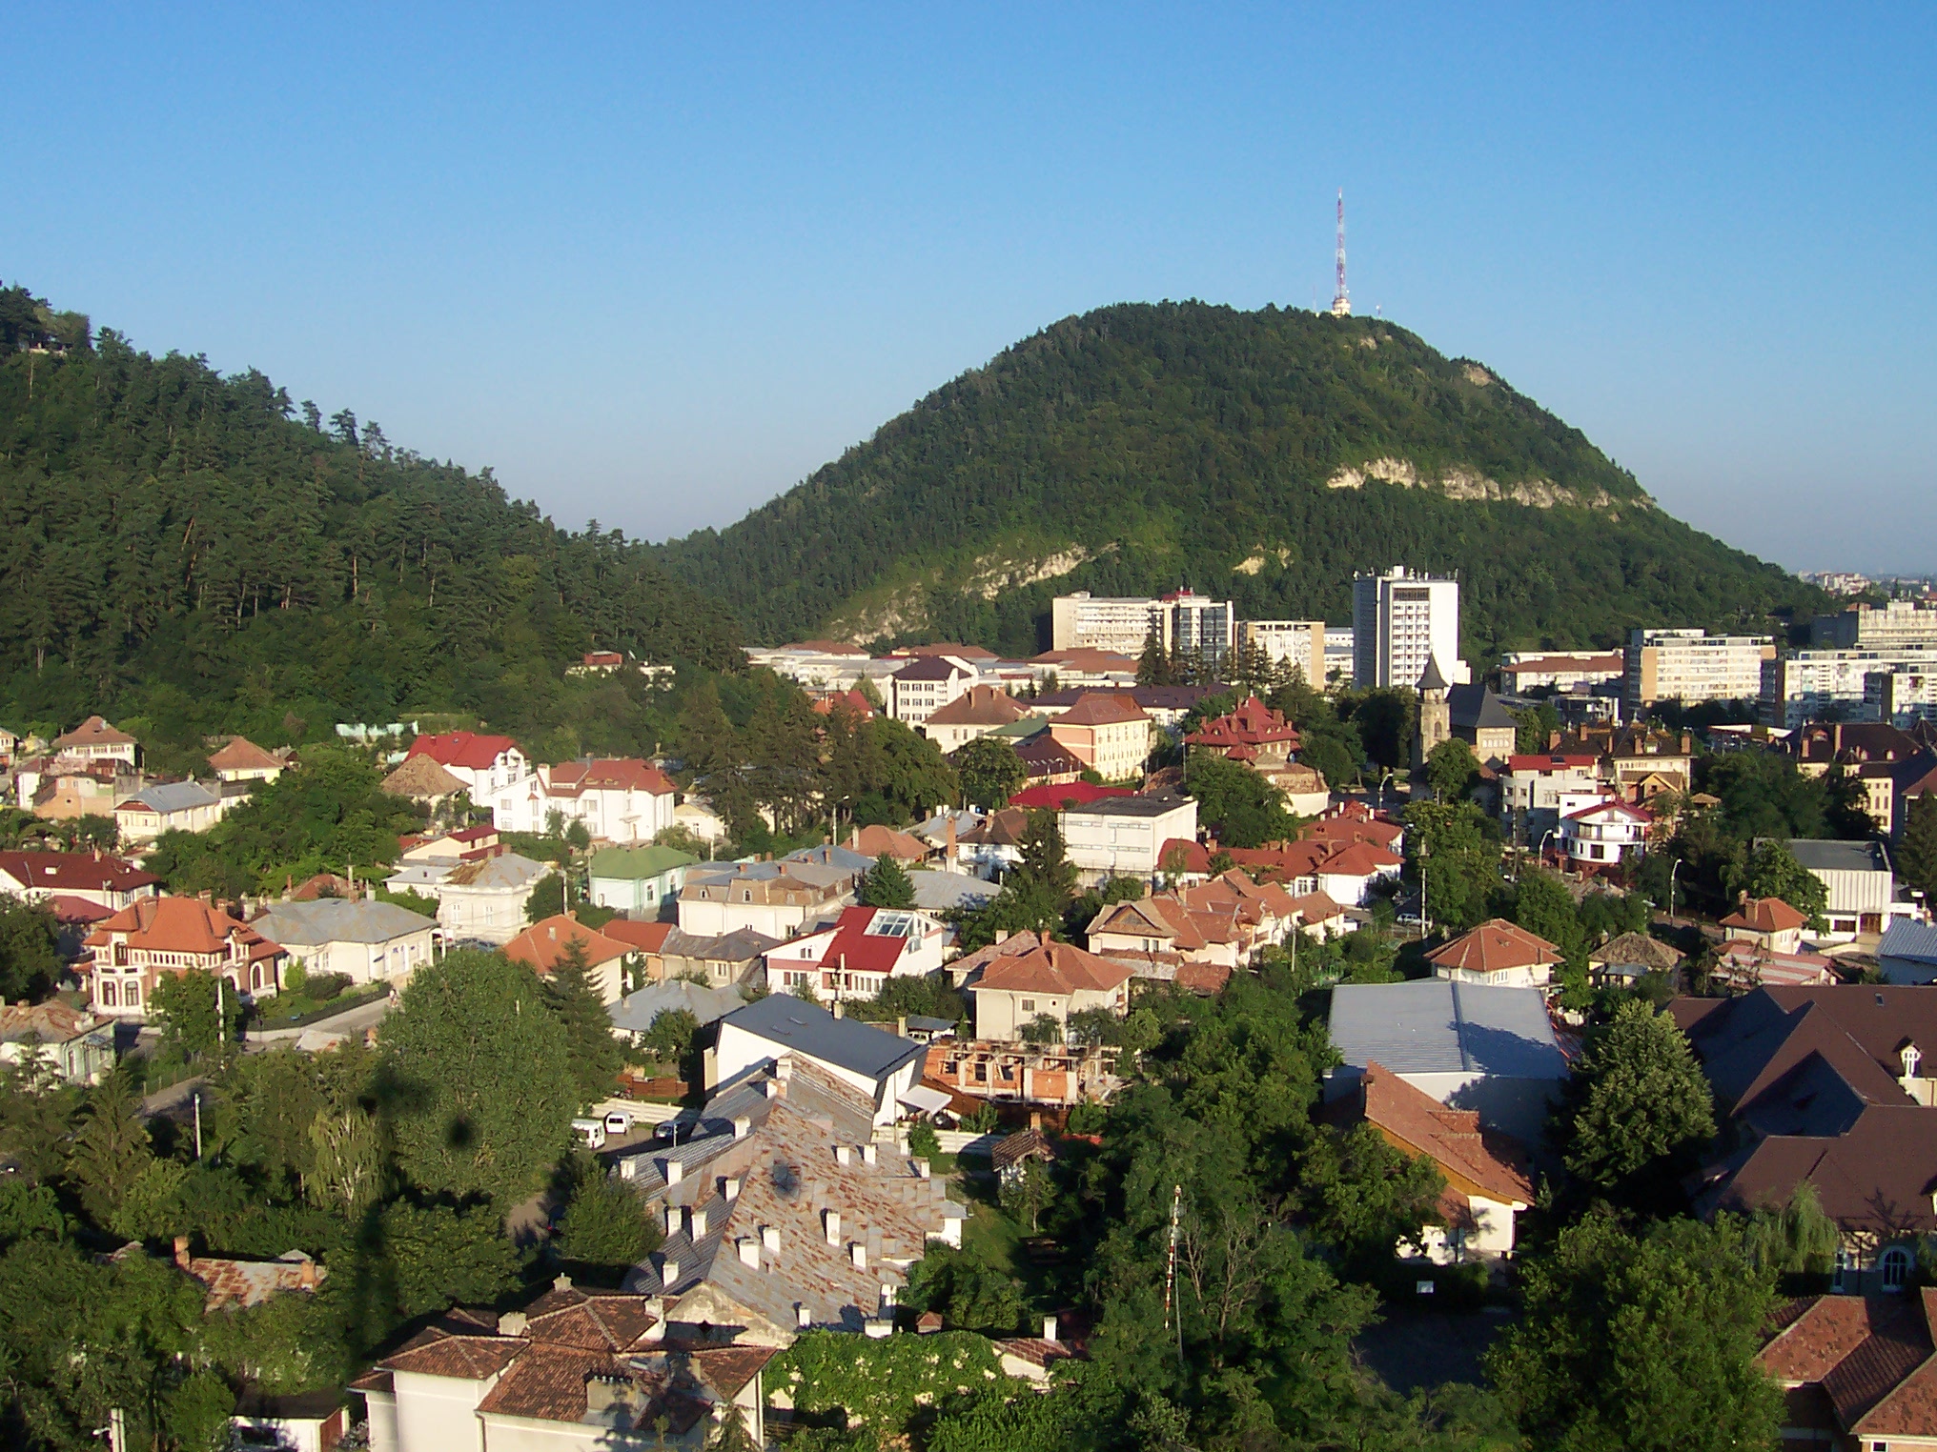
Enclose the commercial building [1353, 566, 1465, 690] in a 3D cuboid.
[{"bbox_3d":[129.950,-24.330,615.090,24.500,41.000,17.500,-2,5,-25],"label":"commercial building"}]

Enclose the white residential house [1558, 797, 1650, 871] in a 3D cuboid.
[{"bbox_3d":[105.190,17.850,343.540,13.500,11.700,12.000,1,5,10],"label":"white residential house"}]

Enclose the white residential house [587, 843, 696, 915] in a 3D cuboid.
[{"bbox_3d":[-42.590,19.380,269.720,9.300,7.000,14.500,1,5,19],"label":"white residential house"}]

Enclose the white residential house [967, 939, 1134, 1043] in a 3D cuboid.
[{"bbox_3d":[8.590,26.870,215.580,14.000,9.500,14.500,1,4,18],"label":"white residential house"}]

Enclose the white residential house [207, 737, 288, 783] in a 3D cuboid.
[{"bbox_3d":[-138.680,7.130,398.620,13.000,8.800,11.500,-2,5,-28],"label":"white residential house"}]

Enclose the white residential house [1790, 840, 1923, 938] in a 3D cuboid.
[{"bbox_3d":[126.460,24.150,306.230,17.000,9.800,27.000,1,5,17],"label":"white residential house"}]

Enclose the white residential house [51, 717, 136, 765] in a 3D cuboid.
[{"bbox_3d":[-177.700,2.980,421.380,14.200,9.700,12.500,-3,5,-33],"label":"white residential house"}]

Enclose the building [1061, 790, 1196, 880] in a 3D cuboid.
[{"bbox_3d":[23.080,16.480,294.330,13.800,9.800,20.100,1,5,24],"label":"building"}]

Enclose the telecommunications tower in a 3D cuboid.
[{"bbox_3d":[248.270,-315.640,1380.180,12.500,84.520,12.500,0,4,10],"label":"telecommunications tower"}]

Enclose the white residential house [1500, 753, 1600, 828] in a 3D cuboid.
[{"bbox_3d":[102.610,12.680,368.460,16.500,14.500,11.000,0,5,6],"label":"white residential house"}]

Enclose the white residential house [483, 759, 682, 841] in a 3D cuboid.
[{"bbox_3d":[-59.280,11.250,318.710,26.200,11.600,13.000,1,4,10],"label":"white residential house"}]

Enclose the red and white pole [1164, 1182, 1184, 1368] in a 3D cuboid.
[{"bbox_3d":[12.300,32.930,123.780,1.100,12.000,0.800,0,4,0],"label":"red and white pole"}]

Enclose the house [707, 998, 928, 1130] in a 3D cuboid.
[{"bbox_3d":[-12.000,27.760,174.610,13.900,7.500,11.900,1,5,18],"label":"house"}]

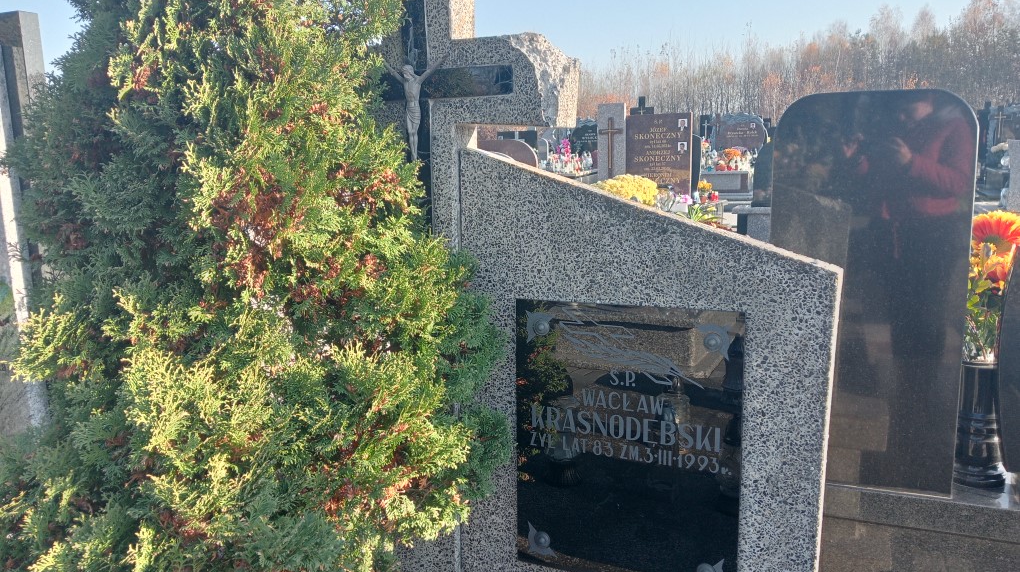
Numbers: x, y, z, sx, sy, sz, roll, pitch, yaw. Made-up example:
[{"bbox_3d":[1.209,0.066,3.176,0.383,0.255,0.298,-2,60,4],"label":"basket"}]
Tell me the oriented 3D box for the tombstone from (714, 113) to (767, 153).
[{"bbox_3d":[4.633,-2.956,16.500,1.030,0.970,0.100,2,10,19],"label":"tombstone"}]

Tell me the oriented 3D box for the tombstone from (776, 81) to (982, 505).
[{"bbox_3d":[0.893,0.020,2.090,0.450,0.995,0.085,3,10,22],"label":"tombstone"}]

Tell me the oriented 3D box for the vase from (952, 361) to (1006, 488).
[{"bbox_3d":[1.223,0.345,2.134,0.145,0.326,0.145,3,10,22],"label":"vase"}]

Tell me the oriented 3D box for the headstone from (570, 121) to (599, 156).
[{"bbox_3d":[1.471,-2.642,15.000,0.780,0.860,0.100,2,10,20],"label":"headstone"}]

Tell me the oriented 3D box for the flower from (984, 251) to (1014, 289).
[{"bbox_3d":[1.227,-0.039,2.071,0.100,0.100,0.070,3,10,22],"label":"flower"}]

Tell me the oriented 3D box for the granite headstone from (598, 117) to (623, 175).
[{"bbox_3d":[0.988,-1.293,8.000,0.260,0.940,0.090,3,10,22],"label":"granite headstone"}]

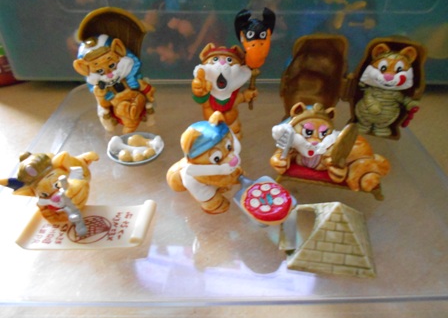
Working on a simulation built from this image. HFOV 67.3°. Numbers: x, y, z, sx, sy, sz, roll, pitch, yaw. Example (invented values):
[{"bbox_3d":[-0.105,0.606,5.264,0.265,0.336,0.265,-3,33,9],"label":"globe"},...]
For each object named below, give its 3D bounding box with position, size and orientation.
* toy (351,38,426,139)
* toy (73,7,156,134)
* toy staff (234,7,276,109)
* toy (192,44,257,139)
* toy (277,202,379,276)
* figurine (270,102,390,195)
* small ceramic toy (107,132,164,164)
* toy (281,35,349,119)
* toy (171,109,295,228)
[{"bbox_3d":[0.071,-0.032,0.148,0.026,0.041,0.018,18,38,25],"label":"toy"},{"bbox_3d":[-0.047,-0.039,0.150,0.028,0.049,0.029,-7,34,-14],"label":"toy"},{"bbox_3d":[0.011,-0.038,0.132,0.016,0.039,0.013,-2,36,-2],"label":"toy staff"},{"bbox_3d":[0.000,-0.029,0.144,0.026,0.040,0.021,2,36,2],"label":"toy"},{"bbox_3d":[0.030,0.018,0.100,0.026,0.015,0.025,6,36,8],"label":"toy"},{"bbox_3d":[0.038,-0.006,0.118,0.039,0.032,0.021,9,37,13],"label":"figurine"},{"bbox_3d":[-0.037,-0.005,0.140,0.022,0.006,0.022,0,36,0],"label":"small ceramic toy"},{"bbox_3d":[0.039,-0.035,0.151,0.028,0.041,0.012,4,34,6],"label":"toy"},{"bbox_3d":[0.002,0.002,0.107,0.040,0.033,0.025,20,40,25],"label":"toy"}]

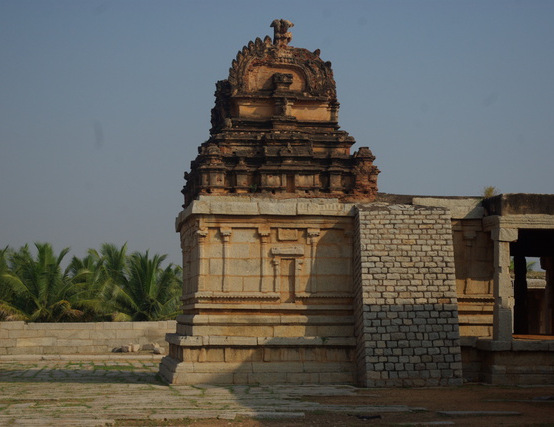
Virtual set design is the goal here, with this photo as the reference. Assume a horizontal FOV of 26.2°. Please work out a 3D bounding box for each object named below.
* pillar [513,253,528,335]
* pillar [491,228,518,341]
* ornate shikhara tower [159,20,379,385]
[{"bbox_3d":[6.811,2.229,33.365,0.280,2.290,0.300,1,-5,-9],"label":"pillar"},{"bbox_3d":[5.452,1.695,28.452,0.480,2.650,0.460,1,-5,-9],"label":"pillar"},{"bbox_3d":[-0.083,-0.451,29.787,5.400,9.100,5.050,1,-5,-9],"label":"ornate shikhara tower"}]

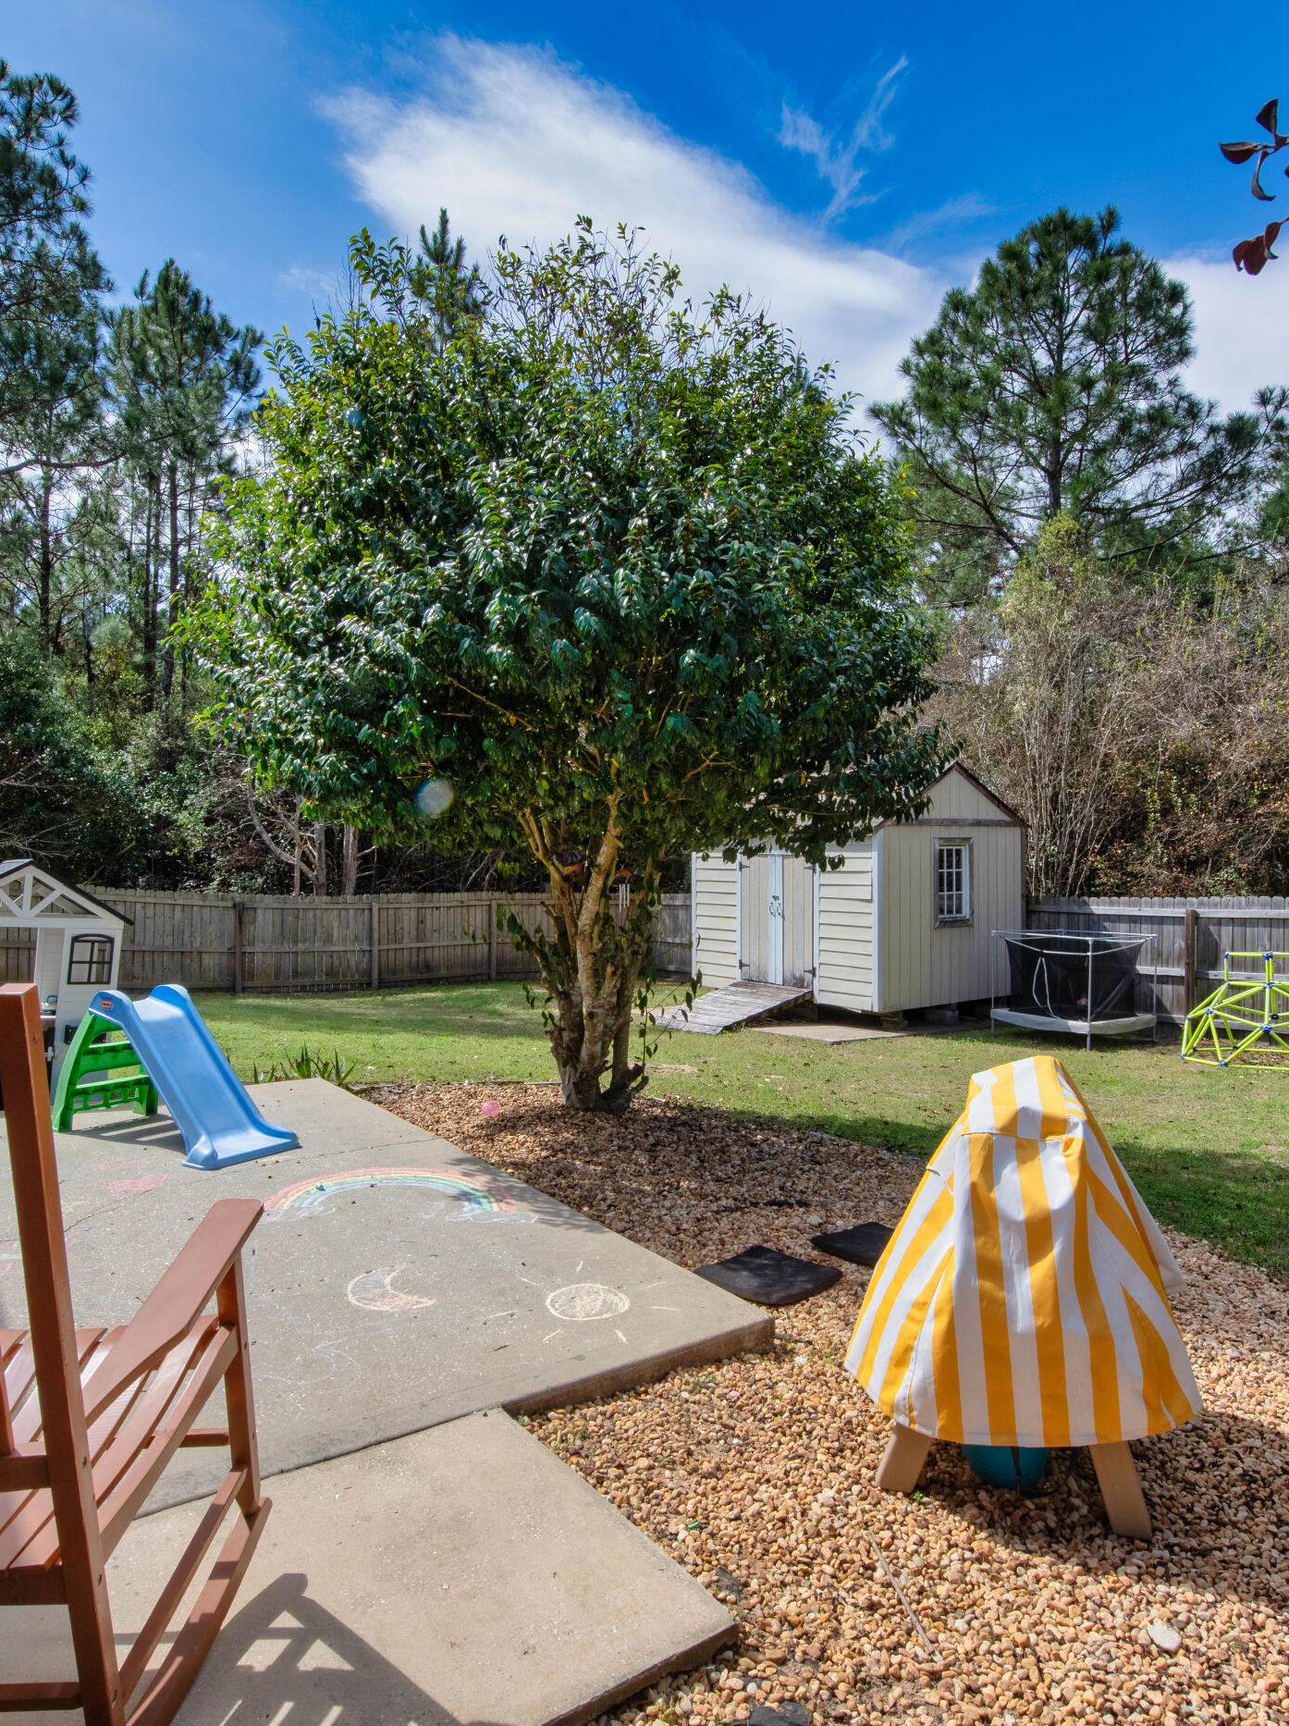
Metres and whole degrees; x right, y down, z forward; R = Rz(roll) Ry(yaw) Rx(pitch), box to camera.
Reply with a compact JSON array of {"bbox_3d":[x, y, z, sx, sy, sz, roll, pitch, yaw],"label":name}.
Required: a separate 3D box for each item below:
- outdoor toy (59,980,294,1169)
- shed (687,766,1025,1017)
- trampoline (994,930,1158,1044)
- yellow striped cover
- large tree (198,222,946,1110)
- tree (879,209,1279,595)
[{"bbox_3d":[-2.140,0.930,4.940,0.970,0.680,0.520,0,0,31],"label":"outdoor toy"},{"bbox_3d":[3.150,0.350,16.600,3.050,3.400,4.150,0,0,-35],"label":"shed"},{"bbox_3d":[5.300,1.550,13.200,1.900,1.300,1.900,0,0,27],"label":"trampoline"},{"bbox_3d":[0.865,0.830,2.480,0.740,0.710,0.700,0,0,19],"label":"yellow striped cover"},{"bbox_3d":[-0.400,-1.200,7.200,4.700,5.750,4.700,0,0,0],"label":"large tree"},{"bbox_3d":[9.900,-6.300,25.000,8.800,18.000,8.800,0,0,0],"label":"tree"}]

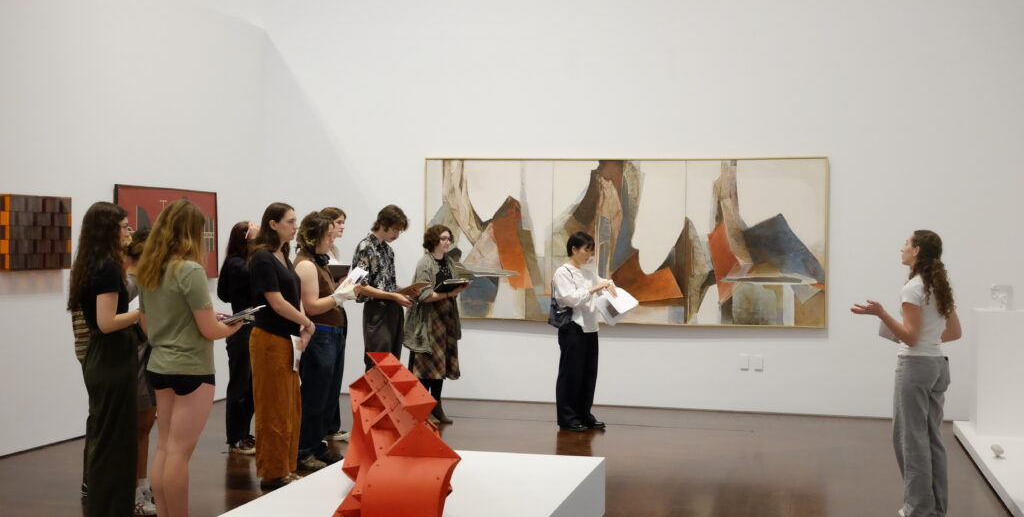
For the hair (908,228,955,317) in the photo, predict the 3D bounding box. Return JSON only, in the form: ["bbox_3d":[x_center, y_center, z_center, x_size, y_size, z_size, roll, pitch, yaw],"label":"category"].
[{"bbox_3d":[2.330,0.083,6.477,0.210,0.480,0.200,1,1,20],"label":"hair"}]

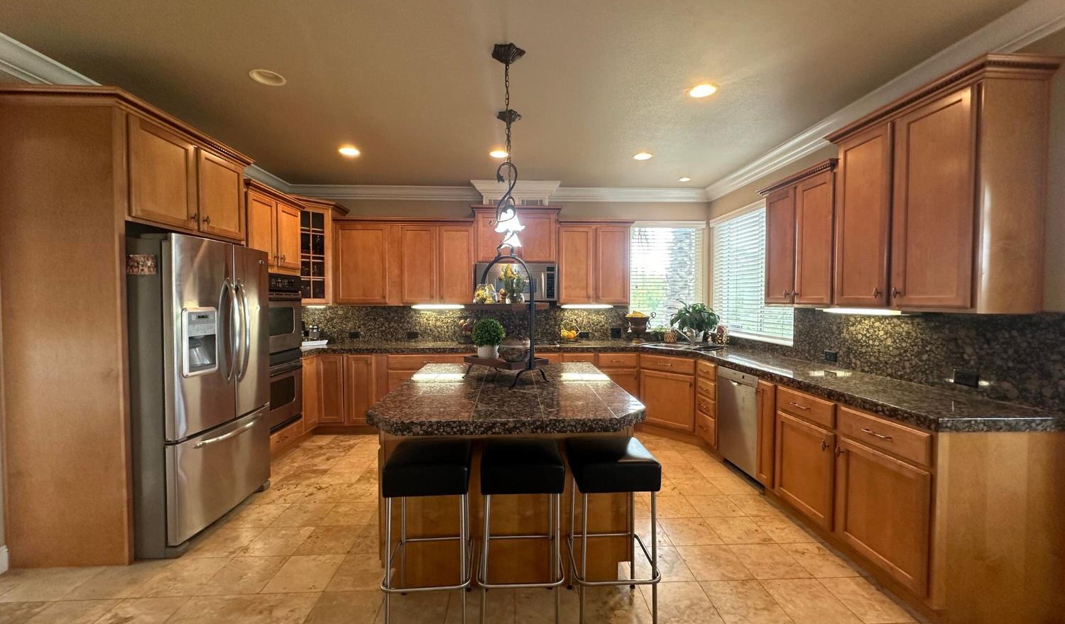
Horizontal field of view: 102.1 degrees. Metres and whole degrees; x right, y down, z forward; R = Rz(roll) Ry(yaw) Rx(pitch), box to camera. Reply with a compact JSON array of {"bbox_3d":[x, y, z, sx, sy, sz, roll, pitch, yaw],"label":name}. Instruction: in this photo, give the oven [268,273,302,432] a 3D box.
[{"bbox_3d":[-2.484,0.328,3.729,0.615,1.320,0.765,0,1,-2],"label":"oven"}]

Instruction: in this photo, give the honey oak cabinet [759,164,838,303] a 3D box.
[{"bbox_3d":[2.018,-0.500,3.073,0.345,0.912,0.780,0,1,-2],"label":"honey oak cabinet"}]

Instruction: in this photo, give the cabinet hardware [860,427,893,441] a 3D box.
[{"bbox_3d":[1.655,0.591,2.083,0.032,0.020,0.155,0,2,-3],"label":"cabinet hardware"}]

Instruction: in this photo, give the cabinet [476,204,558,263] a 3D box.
[{"bbox_3d":[-0.177,-0.853,4.862,0.935,0.615,0.390,0,1,-2],"label":"cabinet"}]

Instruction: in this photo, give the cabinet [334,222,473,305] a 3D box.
[{"bbox_3d":[-1.406,-0.537,4.844,1.501,0.906,0.380,0,2,-3],"label":"cabinet"}]

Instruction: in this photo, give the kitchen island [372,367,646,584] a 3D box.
[{"bbox_3d":[-0.135,0.876,2.561,1.259,0.914,1.580,0,2,-3],"label":"kitchen island"}]

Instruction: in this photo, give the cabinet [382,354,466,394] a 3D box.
[{"bbox_3d":[-1.080,0.837,4.752,0.920,0.845,0.600,0,1,-2],"label":"cabinet"}]

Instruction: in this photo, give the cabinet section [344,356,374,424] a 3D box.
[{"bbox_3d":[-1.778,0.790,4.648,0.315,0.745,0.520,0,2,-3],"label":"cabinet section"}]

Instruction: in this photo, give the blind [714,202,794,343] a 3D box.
[{"bbox_3d":[2.161,-0.372,4.318,0.070,1.250,1.470,0,1,-2],"label":"blind"}]

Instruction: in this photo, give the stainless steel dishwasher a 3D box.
[{"bbox_3d":[1.874,0.848,3.349,0.600,0.782,0.600,0,2,-3],"label":"stainless steel dishwasher"}]

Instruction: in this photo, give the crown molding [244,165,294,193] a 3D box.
[{"bbox_3d":[-2.795,-1.386,4.594,0.115,0.135,0.820,0,2,-3],"label":"crown molding"}]

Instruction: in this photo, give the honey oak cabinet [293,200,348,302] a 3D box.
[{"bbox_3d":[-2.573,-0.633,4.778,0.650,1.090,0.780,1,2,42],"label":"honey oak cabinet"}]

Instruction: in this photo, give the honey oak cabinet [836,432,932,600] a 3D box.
[{"bbox_3d":[1.902,0.944,2.099,0.500,0.540,0.535,0,2,-3],"label":"honey oak cabinet"}]

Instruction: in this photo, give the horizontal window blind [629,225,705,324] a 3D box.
[{"bbox_3d":[1.649,-0.438,5.215,0.925,1.295,0.110,0,2,-3],"label":"horizontal window blind"}]

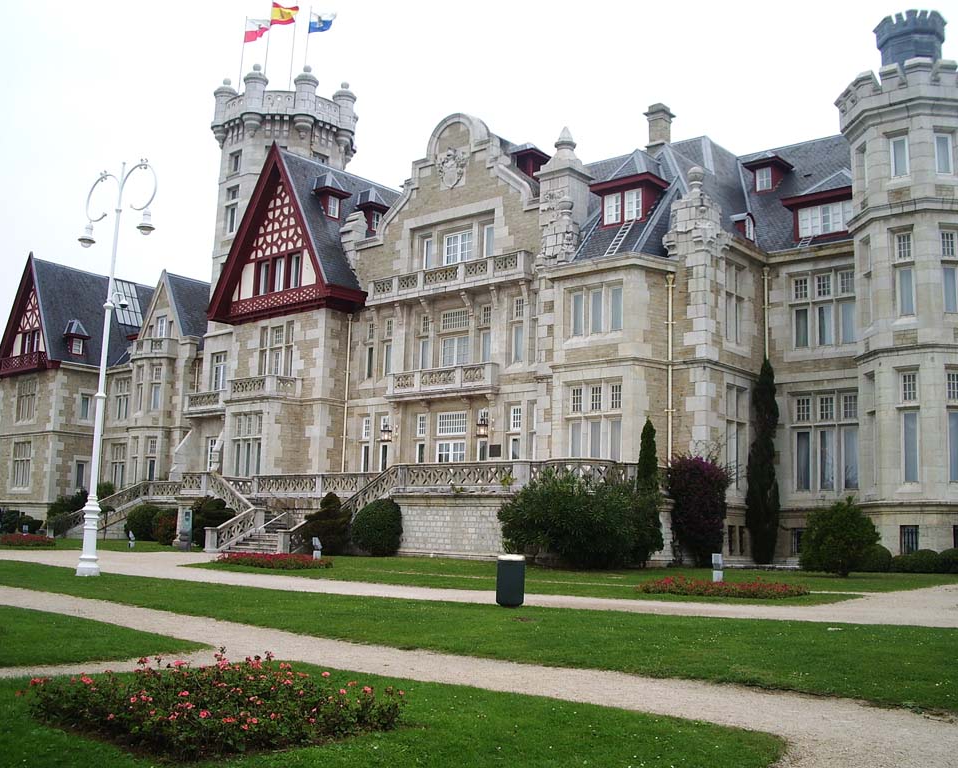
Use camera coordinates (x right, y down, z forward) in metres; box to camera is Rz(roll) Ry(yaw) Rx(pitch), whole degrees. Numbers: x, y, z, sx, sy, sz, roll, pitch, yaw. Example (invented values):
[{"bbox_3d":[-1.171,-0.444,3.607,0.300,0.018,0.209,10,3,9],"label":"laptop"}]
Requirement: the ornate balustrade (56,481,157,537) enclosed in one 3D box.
[{"bbox_3d":[-21.700,7.340,60.065,10.600,3.300,0.450,-5,-11,40],"label":"ornate balustrade"}]

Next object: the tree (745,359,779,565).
[{"bbox_3d":[10.049,2.712,36.700,1.200,7.300,1.200,-5,-11,40],"label":"tree"}]

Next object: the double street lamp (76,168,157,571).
[{"bbox_3d":[-8.694,-0.470,24.395,2.606,9.784,0.700,-4,-10,34],"label":"double street lamp"}]

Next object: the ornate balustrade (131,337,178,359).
[{"bbox_3d":[-20.388,-2.013,64.289,3.400,1.330,1.400,-5,-11,40],"label":"ornate balustrade"}]

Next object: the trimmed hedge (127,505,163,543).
[{"bbox_3d":[-17.768,7.410,55.000,2.000,2.000,2.000,-5,-11,40],"label":"trimmed hedge"}]

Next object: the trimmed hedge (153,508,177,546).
[{"bbox_3d":[-15.478,7.071,51.200,1.350,1.850,1.300,-5,-11,40],"label":"trimmed hedge"}]

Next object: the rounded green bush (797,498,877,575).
[{"bbox_3d":[9.630,4.046,27.648,2.160,2.130,2.160,-5,-11,40],"label":"rounded green bush"}]

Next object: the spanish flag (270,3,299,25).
[{"bbox_3d":[-11.759,-22.400,62.600,1.750,1.350,0.450,4,-9,-12],"label":"spanish flag"}]

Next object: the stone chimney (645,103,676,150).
[{"bbox_3d":[7.919,-11.222,45.300,0.980,2.200,1.000,-5,-11,40],"label":"stone chimney"}]

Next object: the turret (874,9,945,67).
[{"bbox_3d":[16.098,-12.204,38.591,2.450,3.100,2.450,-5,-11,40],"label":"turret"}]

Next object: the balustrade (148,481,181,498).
[{"bbox_3d":[-18.529,6.263,61.000,3.300,1.050,0.350,-5,-11,40],"label":"balustrade"}]

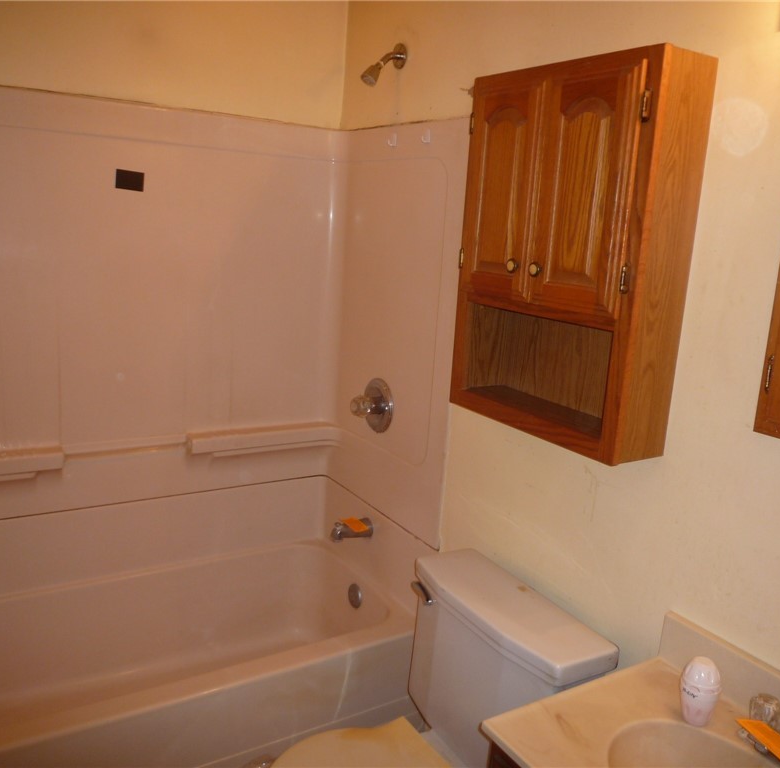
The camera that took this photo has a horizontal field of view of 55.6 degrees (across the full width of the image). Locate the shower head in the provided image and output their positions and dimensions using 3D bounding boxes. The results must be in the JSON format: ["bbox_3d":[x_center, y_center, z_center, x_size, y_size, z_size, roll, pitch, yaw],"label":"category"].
[{"bbox_3d":[-0.029,-0.981,2.269,0.138,0.142,0.076,-4,14,-31],"label":"shower head"}]

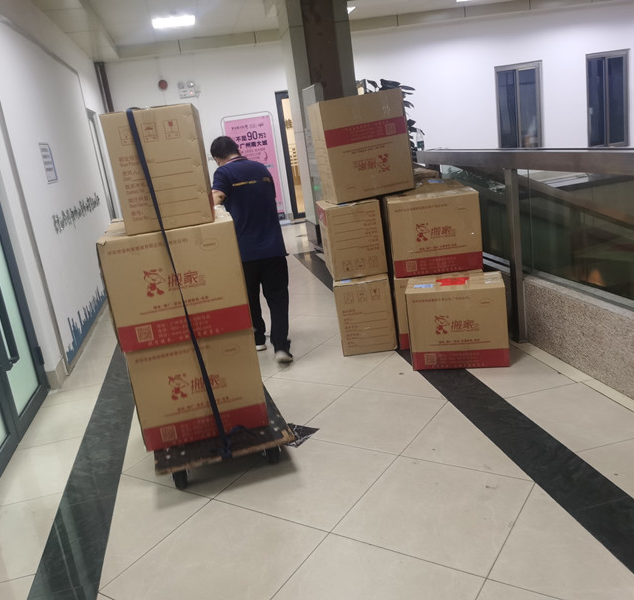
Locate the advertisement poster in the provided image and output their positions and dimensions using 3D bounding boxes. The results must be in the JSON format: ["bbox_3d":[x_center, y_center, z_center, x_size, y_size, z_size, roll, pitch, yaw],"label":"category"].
[{"bbox_3d":[-1.037,-2.200,10.472,0.860,1.790,0.050,-11,15,-10],"label":"advertisement poster"}]

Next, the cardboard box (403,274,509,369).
[{"bbox_3d":[0.858,0.128,3.794,0.554,0.482,0.356,-4,15,14],"label":"cardboard box"}]

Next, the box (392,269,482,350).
[{"bbox_3d":[0.818,0.022,4.207,0.554,0.482,0.356,-6,15,7],"label":"box"}]

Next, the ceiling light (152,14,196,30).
[{"bbox_3d":[-1.922,-3.763,8.414,0.600,0.050,0.600,-11,15,-10],"label":"ceiling light"}]

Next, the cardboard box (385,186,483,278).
[{"bbox_3d":[0.768,-0.447,4.102,0.554,0.482,0.356,-6,15,7],"label":"cardboard box"}]

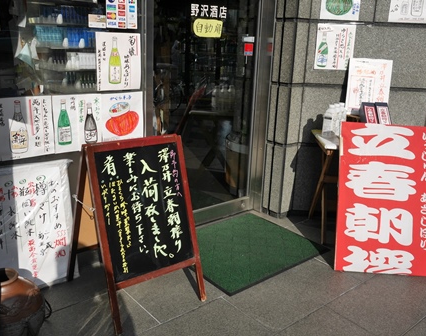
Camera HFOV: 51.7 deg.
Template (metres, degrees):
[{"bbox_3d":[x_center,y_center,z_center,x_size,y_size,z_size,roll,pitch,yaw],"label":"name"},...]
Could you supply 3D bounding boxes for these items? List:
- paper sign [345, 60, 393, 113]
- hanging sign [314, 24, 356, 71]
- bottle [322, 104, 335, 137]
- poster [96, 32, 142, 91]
[{"bbox_3d":[1.103,-0.574,3.110,0.293,0.384,0.008,3,10,2],"label":"paper sign"},{"bbox_3d":[0.856,-0.842,3.080,0.261,0.304,0.006,3,17,2],"label":"hanging sign"},{"bbox_3d":[0.822,-0.333,3.082,0.065,0.219,0.065,16,21,38],"label":"bottle"},{"bbox_3d":[-0.514,-0.582,2.416,0.265,0.303,0.006,-11,21,-39],"label":"poster"}]

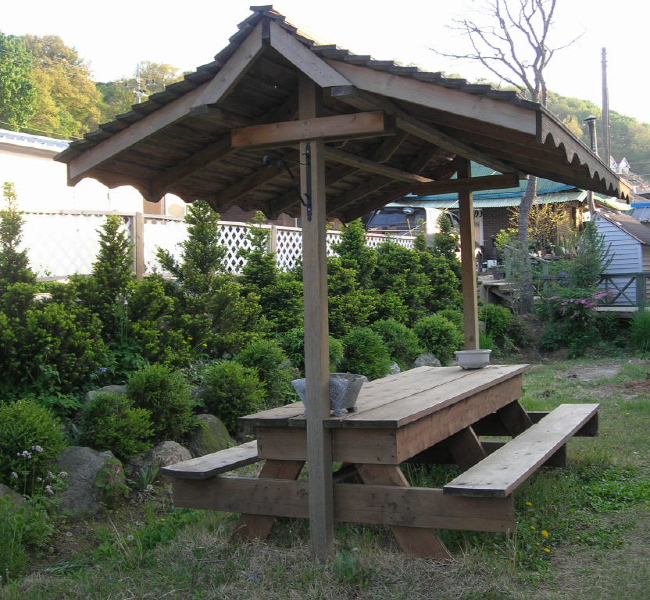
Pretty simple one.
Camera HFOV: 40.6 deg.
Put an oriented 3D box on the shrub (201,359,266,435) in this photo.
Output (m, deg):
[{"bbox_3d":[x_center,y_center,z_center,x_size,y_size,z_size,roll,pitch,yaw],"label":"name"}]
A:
[{"bbox_3d":[-0.843,0.888,8.000,0.600,0.660,0.600,-2,0,0],"label":"shrub"}]

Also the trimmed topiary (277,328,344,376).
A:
[{"bbox_3d":[-0.169,0.607,9.600,0.700,0.640,0.680,-2,0,0],"label":"trimmed topiary"}]

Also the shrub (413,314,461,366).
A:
[{"bbox_3d":[1.563,0.577,12.200,0.670,0.740,0.670,-2,0,7],"label":"shrub"}]

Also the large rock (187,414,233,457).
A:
[{"bbox_3d":[-1.019,1.222,7.750,0.460,0.430,0.420,-2,0,-7],"label":"large rock"}]

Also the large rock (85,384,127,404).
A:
[{"bbox_3d":[-1.865,0.852,7.600,0.500,0.270,0.380,-2,0,-14],"label":"large rock"}]

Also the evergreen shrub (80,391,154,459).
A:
[{"bbox_3d":[-1.430,0.870,6.020,0.480,0.480,0.480,-2,0,-11],"label":"evergreen shrub"}]

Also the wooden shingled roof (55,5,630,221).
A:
[{"bbox_3d":[0.501,-1.029,5.743,2.622,0.794,3.589,-2,0,26],"label":"wooden shingled roof"}]

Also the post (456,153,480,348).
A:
[{"bbox_3d":[1.249,0.051,7.508,0.094,2.548,0.094,-2,0,25],"label":"post"}]

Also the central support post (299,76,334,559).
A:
[{"bbox_3d":[-0.044,0.091,4.672,0.094,2.548,0.094,-2,0,25],"label":"central support post"}]

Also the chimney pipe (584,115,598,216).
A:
[{"bbox_3d":[6.664,-3.369,22.000,0.300,2.550,0.300,-2,0,25],"label":"chimney pipe"}]

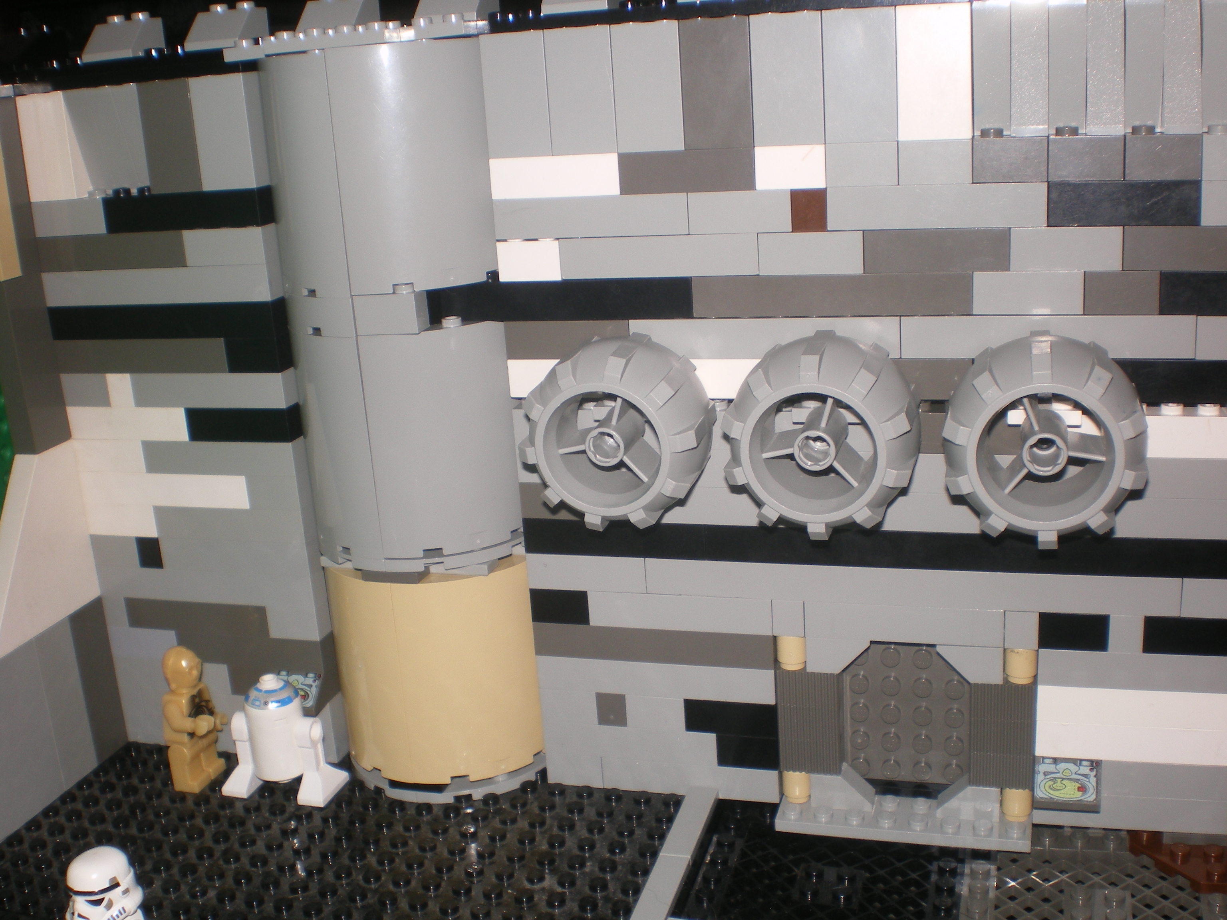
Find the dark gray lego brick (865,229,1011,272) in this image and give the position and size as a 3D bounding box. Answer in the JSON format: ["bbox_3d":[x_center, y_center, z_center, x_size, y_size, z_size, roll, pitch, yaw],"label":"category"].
[{"bbox_3d":[0.073,-0.048,0.304,0.032,0.010,0.016,1,18,17],"label":"dark gray lego brick"}]

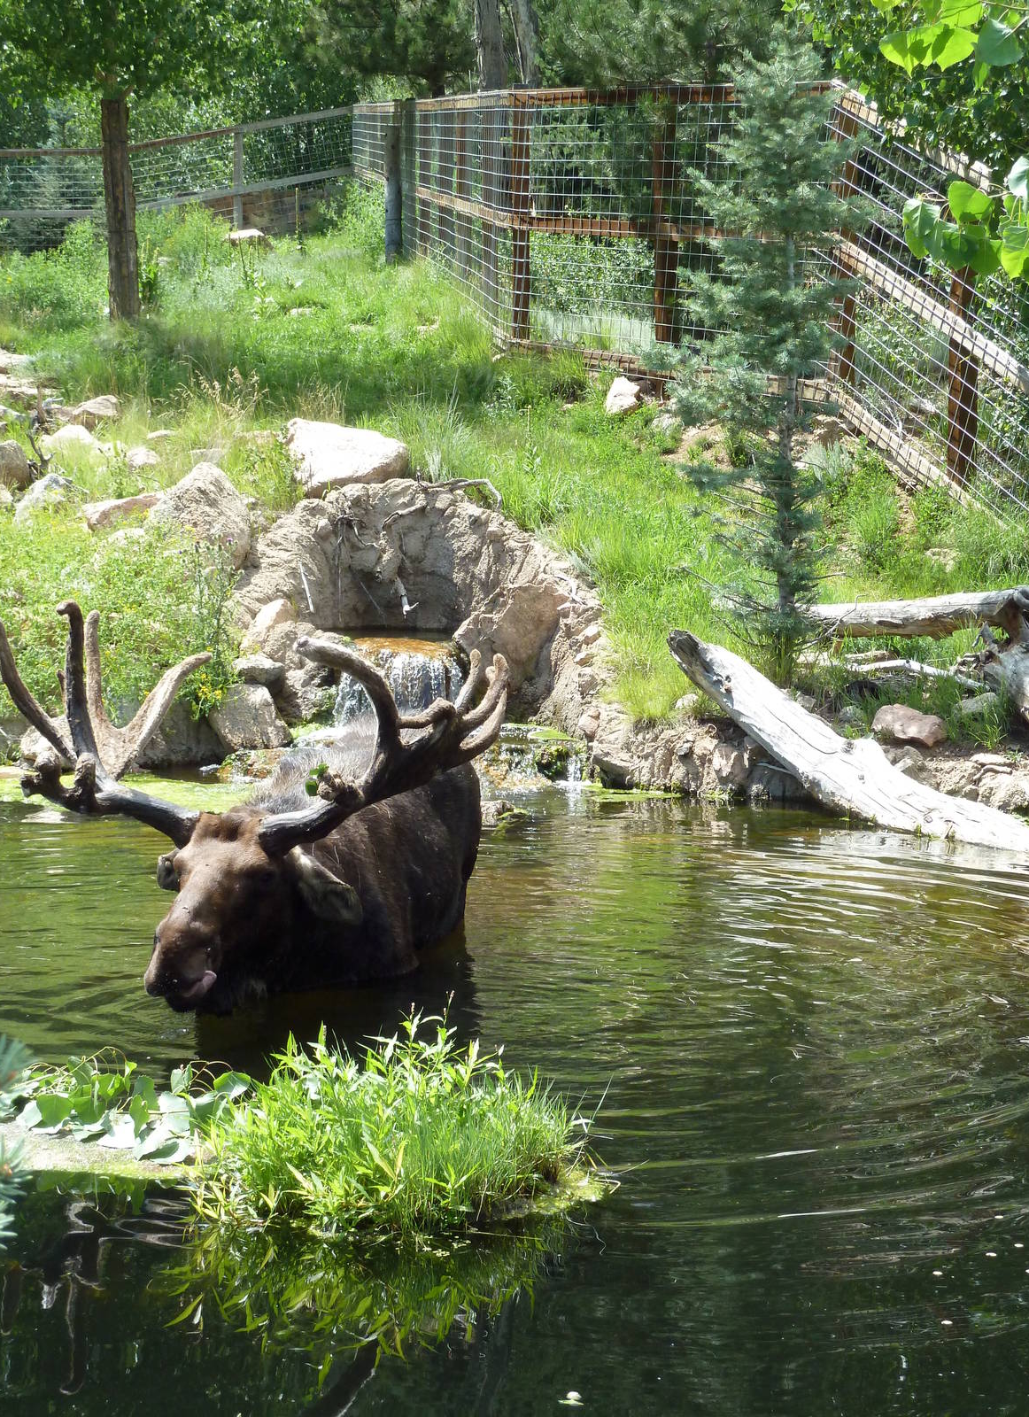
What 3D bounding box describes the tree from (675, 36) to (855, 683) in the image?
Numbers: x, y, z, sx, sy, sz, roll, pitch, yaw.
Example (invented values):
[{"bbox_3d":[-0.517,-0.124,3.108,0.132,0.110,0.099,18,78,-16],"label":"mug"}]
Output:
[{"bbox_3d":[1.061,-1.457,9.446,0.790,2.728,0.790,0,6,0],"label":"tree"}]

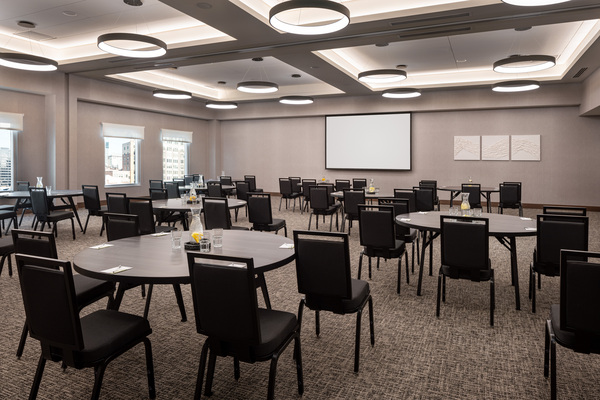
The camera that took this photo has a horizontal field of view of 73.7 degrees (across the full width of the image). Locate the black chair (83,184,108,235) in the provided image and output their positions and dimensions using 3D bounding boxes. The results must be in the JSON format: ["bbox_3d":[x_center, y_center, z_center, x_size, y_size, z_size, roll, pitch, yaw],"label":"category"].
[{"bbox_3d":[-3.751,0.184,7.572,0.460,0.900,0.550,2,6,22],"label":"black chair"}]

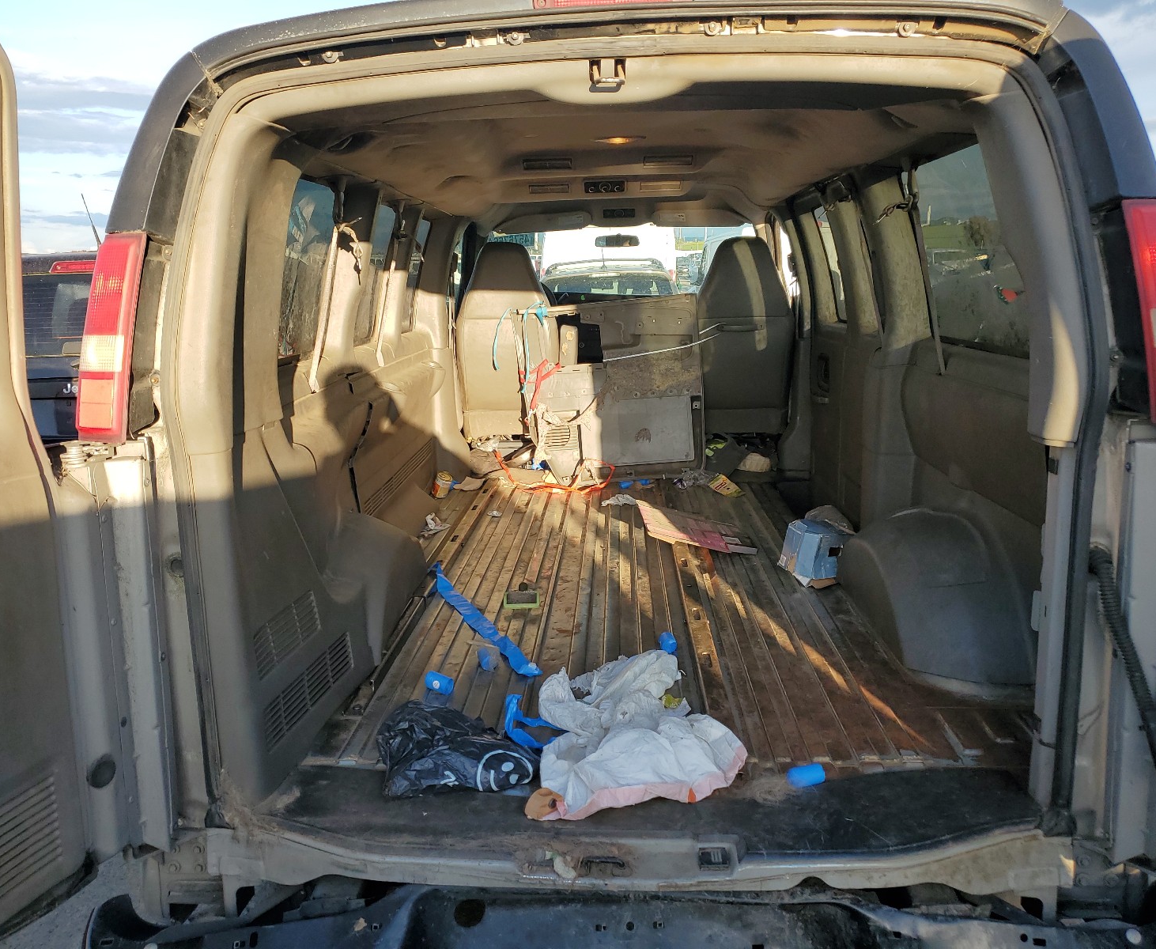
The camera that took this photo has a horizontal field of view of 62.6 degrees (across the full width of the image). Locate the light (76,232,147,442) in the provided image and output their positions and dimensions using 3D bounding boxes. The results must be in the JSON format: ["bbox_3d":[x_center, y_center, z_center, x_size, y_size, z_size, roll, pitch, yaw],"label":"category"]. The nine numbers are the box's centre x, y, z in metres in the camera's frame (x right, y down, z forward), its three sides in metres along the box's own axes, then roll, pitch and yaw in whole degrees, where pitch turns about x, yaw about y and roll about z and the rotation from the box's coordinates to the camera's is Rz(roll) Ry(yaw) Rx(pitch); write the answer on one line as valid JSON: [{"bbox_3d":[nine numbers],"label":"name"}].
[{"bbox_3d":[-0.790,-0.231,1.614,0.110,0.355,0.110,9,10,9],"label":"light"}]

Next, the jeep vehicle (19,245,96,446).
[{"bbox_3d":[-2.210,-0.714,6.882,1.840,1.710,4.500,-1,13,3],"label":"jeep vehicle"}]

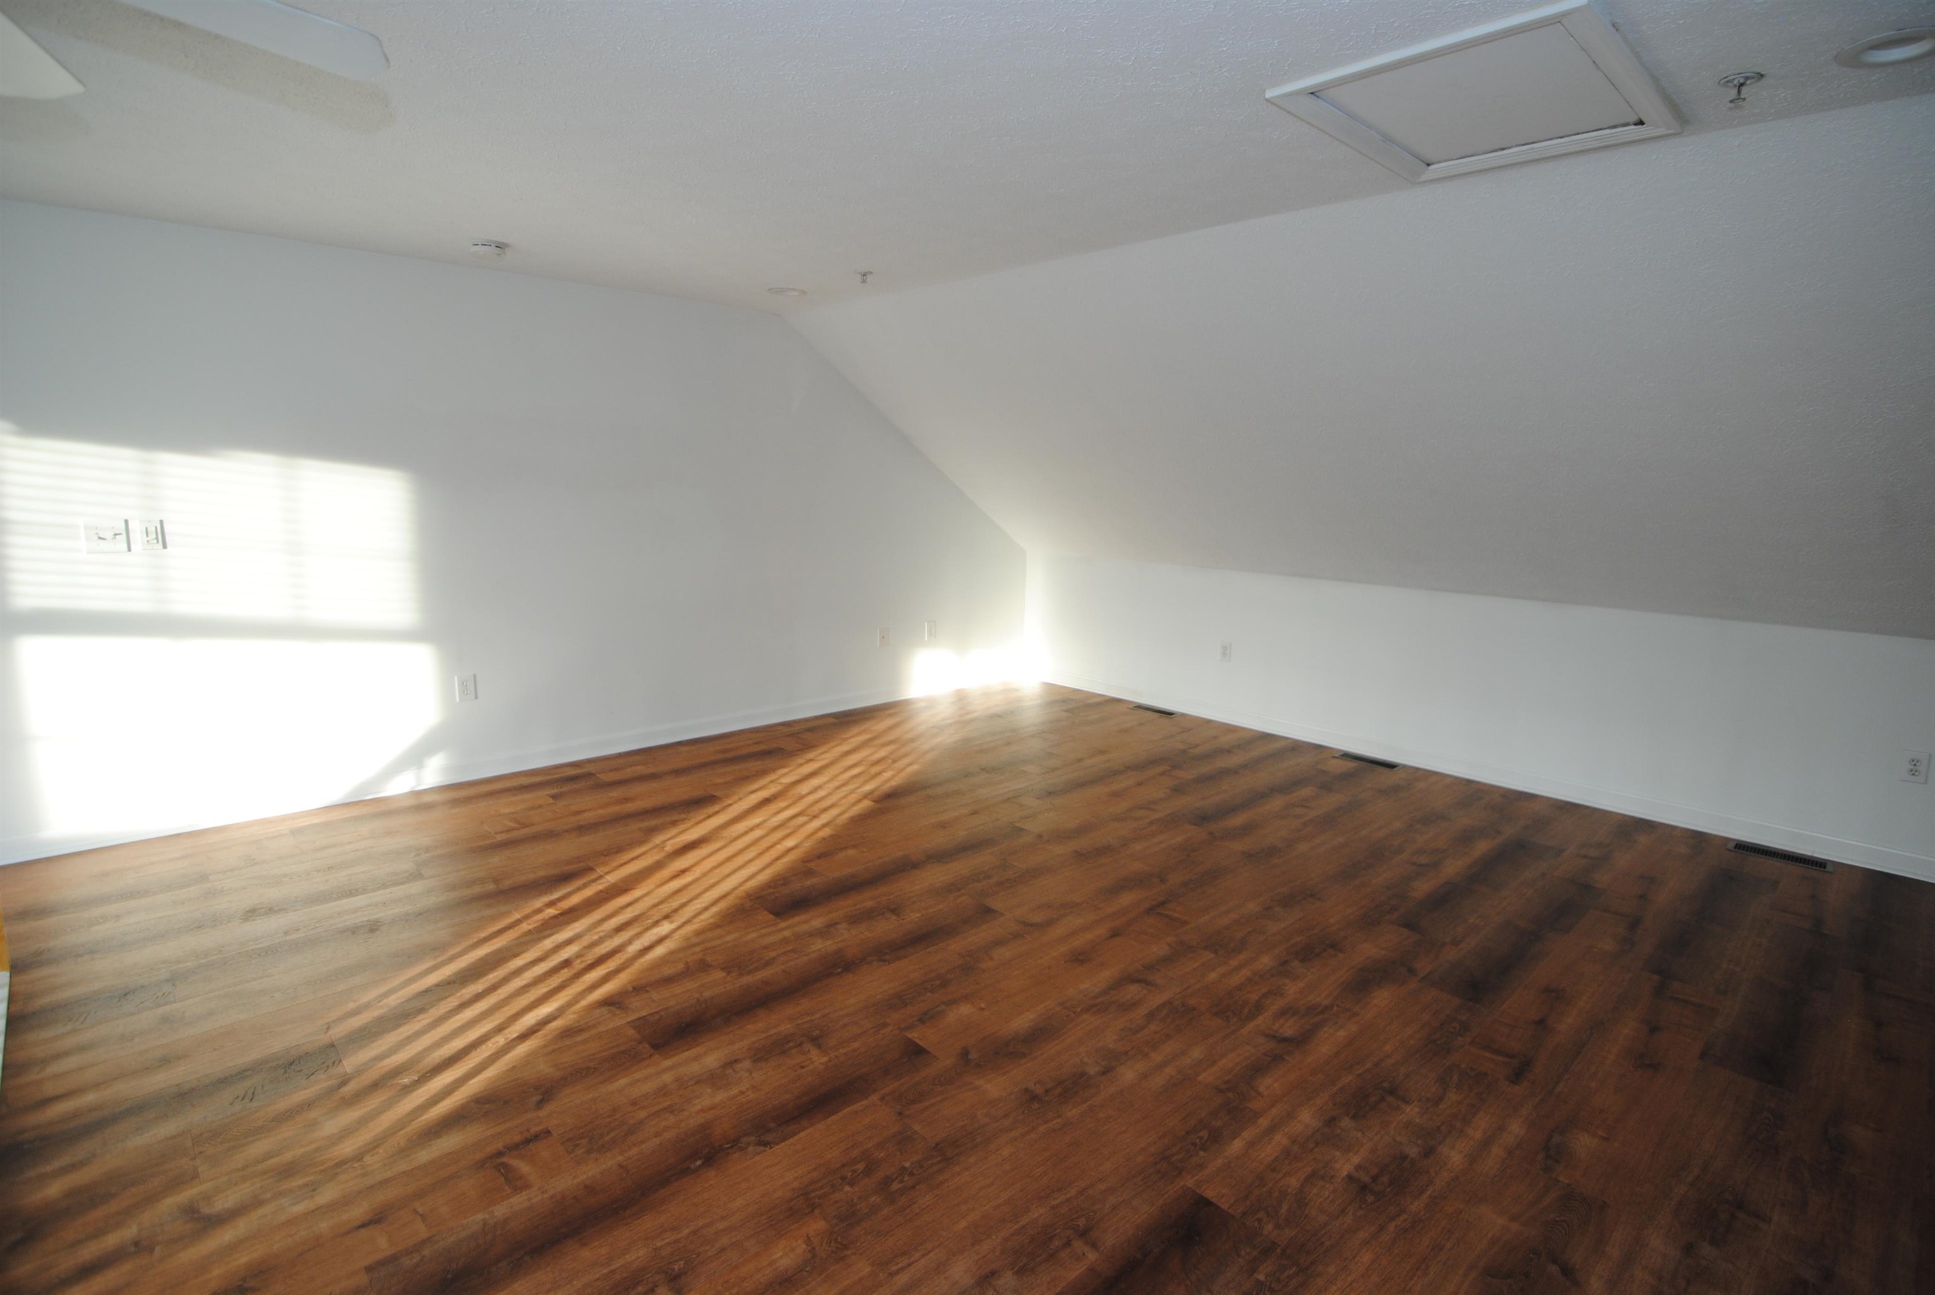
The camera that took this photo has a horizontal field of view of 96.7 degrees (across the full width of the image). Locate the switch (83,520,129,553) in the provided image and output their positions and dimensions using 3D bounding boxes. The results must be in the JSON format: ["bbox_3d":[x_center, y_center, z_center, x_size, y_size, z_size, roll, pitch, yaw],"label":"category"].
[{"bbox_3d":[-3.253,-0.419,3.250,0.123,0.122,0.020,-8,13,-43],"label":"switch"}]

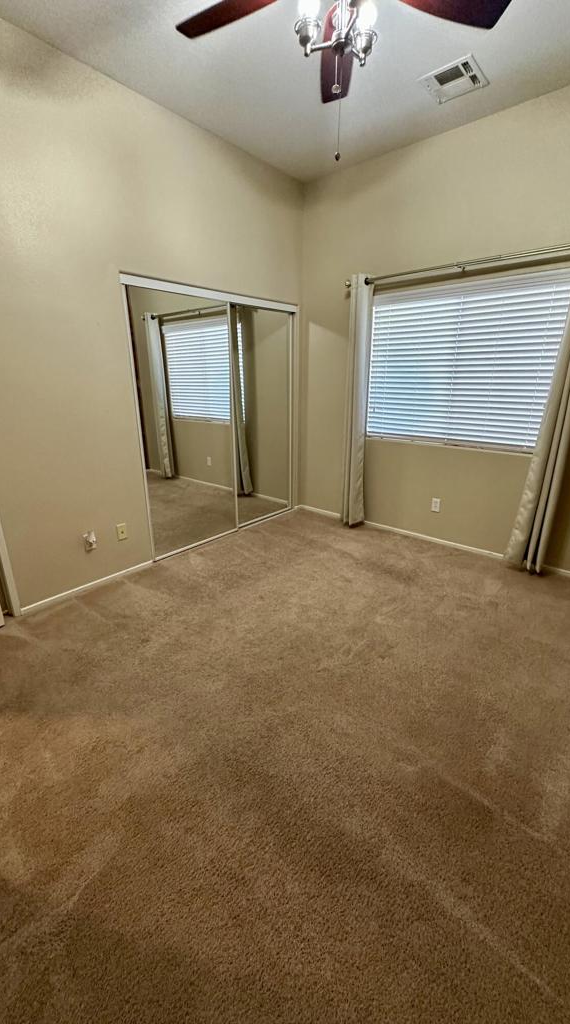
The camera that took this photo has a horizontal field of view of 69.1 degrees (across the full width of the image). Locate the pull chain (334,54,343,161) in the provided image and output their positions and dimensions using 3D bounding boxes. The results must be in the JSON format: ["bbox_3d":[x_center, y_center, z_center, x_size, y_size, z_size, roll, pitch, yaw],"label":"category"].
[{"bbox_3d":[0.209,-1.591,1.634,0.030,0.330,0.030,0,18,0],"label":"pull chain"}]

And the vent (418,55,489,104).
[{"bbox_3d":[0.994,-2.526,2.441,0.315,0.020,0.320,15,23,38],"label":"vent"}]

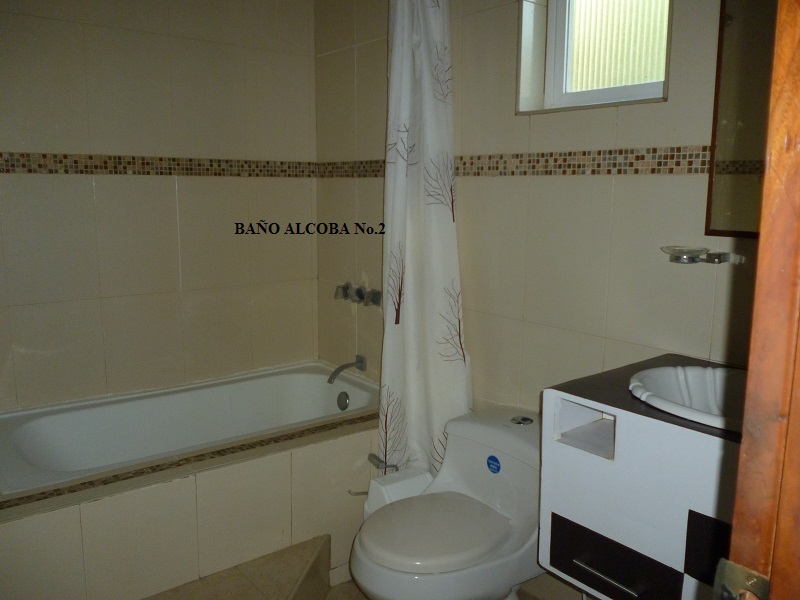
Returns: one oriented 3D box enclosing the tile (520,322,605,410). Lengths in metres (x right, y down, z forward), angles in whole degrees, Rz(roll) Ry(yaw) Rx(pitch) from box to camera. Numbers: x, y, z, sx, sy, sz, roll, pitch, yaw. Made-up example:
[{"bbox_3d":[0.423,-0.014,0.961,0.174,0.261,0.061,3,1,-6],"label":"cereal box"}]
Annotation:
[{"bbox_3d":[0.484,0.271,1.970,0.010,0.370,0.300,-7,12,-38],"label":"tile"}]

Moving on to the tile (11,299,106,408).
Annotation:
[{"bbox_3d":[-1.254,0.210,2.398,0.302,0.411,0.012,-7,12,-36],"label":"tile"}]

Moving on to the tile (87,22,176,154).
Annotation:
[{"bbox_3d":[-0.993,-0.758,2.387,0.300,0.450,0.010,-7,12,-38],"label":"tile"}]

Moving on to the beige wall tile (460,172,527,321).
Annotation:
[{"bbox_3d":[0.299,-0.176,2.133,0.010,0.450,0.300,-7,12,-38],"label":"beige wall tile"}]

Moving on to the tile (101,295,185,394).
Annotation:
[{"bbox_3d":[-1.001,0.169,2.547,0.300,0.390,0.010,-7,12,-38],"label":"tile"}]

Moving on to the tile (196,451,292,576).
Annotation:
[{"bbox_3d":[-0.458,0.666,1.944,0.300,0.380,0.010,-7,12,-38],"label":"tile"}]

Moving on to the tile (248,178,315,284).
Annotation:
[{"bbox_3d":[-0.517,-0.305,2.826,0.309,0.448,0.012,-7,13,-39],"label":"tile"}]

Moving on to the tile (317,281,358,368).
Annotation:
[{"bbox_3d":[-0.279,0.127,2.929,0.012,0.411,0.303,-8,13,-39],"label":"tile"}]

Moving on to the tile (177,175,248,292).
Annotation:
[{"bbox_3d":[-0.754,-0.274,2.637,0.300,0.448,0.012,-7,13,-39],"label":"tile"}]

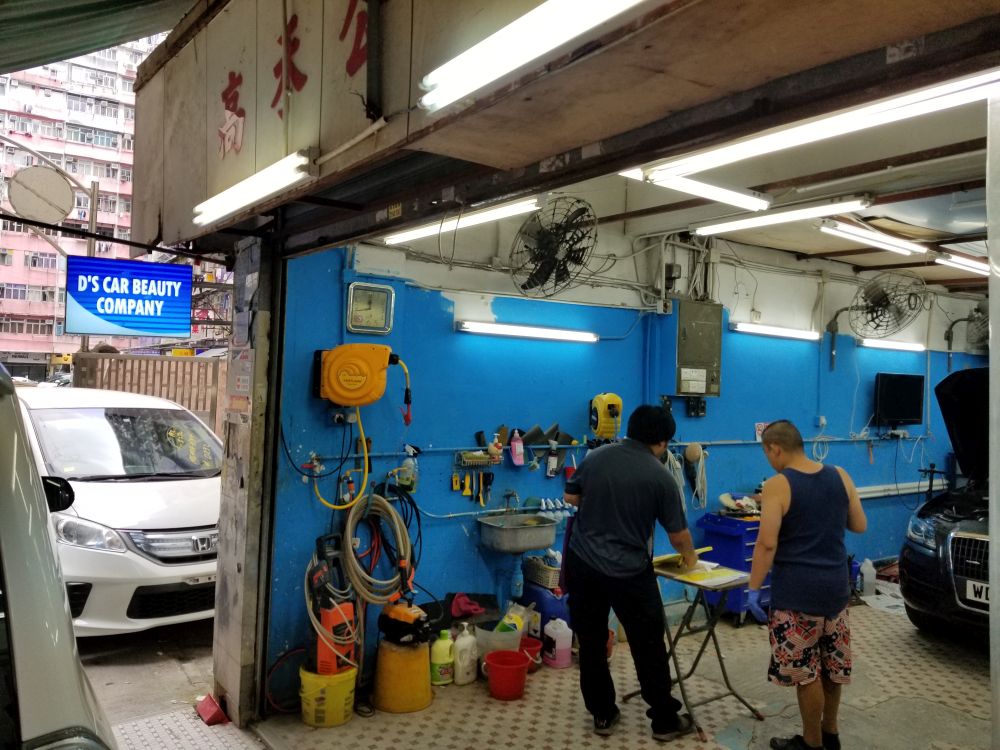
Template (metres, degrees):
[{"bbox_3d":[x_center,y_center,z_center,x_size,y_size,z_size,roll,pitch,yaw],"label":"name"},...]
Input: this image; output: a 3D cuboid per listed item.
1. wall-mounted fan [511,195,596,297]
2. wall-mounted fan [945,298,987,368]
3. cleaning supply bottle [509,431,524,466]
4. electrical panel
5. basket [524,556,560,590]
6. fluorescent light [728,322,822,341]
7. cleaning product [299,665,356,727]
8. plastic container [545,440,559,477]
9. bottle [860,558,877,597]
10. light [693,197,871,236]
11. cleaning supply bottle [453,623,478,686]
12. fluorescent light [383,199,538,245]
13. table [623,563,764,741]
[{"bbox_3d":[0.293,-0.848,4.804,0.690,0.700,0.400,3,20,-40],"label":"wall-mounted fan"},{"bbox_3d":[5.042,-0.377,7.783,0.620,0.720,0.760,3,-2,-35],"label":"wall-mounted fan"},{"bbox_3d":[0.111,0.475,4.924,0.085,0.250,0.060,-2,-2,-35],"label":"cleaning supply bottle"},{"bbox_3d":[1.417,-0.190,5.559,0.460,0.690,0.160,3,-2,-35],"label":"electrical panel"},{"bbox_3d":[0.348,1.288,4.904,0.320,0.140,0.270,3,-1,-28],"label":"basket"},{"bbox_3d":[2.321,-0.368,6.269,1.230,0.080,0.080,3,-2,-35],"label":"fluorescent light"},{"bbox_3d":[-0.878,1.623,3.857,0.290,0.265,0.290,2,-1,0],"label":"cleaning product"},{"bbox_3d":[0.351,0.566,5.092,0.075,0.240,0.060,7,-2,-35],"label":"plastic container"},{"bbox_3d":[3.307,1.795,6.724,0.135,0.320,0.115,3,-2,-35],"label":"bottle"},{"bbox_3d":[1.636,-0.957,4.535,0.060,0.085,1.210,3,-2,-36],"label":"light"},{"bbox_3d":[-0.193,1.619,4.388,0.130,0.340,0.110,2,-1,-12],"label":"cleaning supply bottle"},{"bbox_3d":[-0.226,-0.701,3.503,0.080,0.065,1.230,3,-2,-40],"label":"fluorescent light"},{"bbox_3d":[1.112,1.526,4.313,0.510,0.770,0.630,3,-2,-35],"label":"table"}]

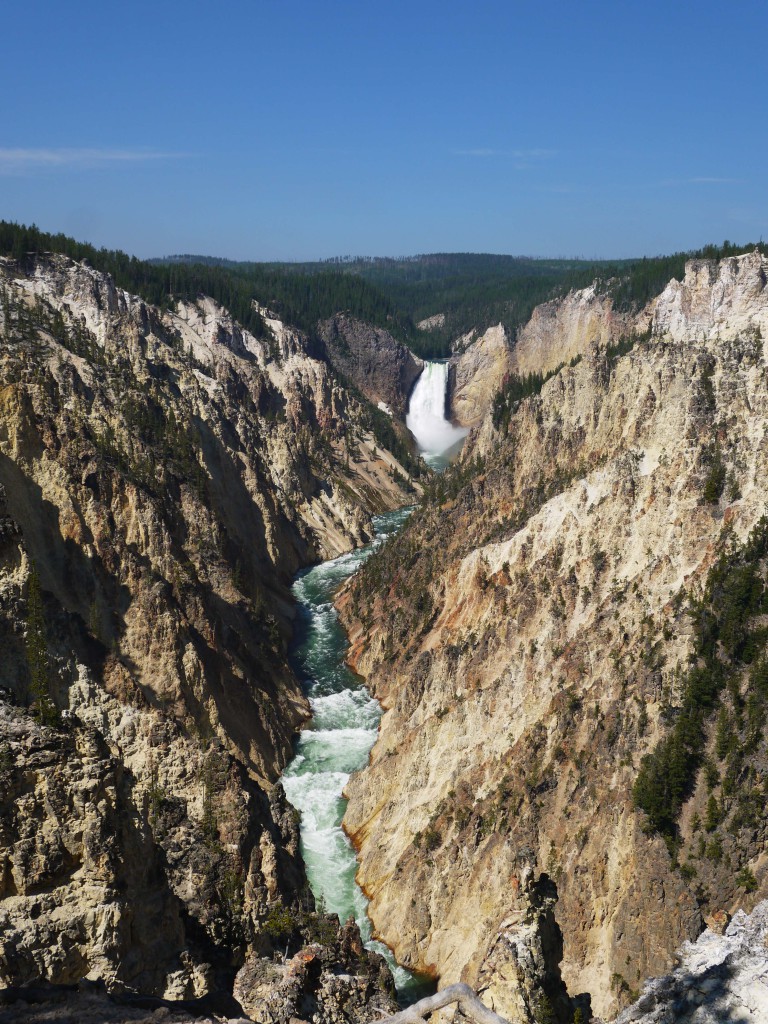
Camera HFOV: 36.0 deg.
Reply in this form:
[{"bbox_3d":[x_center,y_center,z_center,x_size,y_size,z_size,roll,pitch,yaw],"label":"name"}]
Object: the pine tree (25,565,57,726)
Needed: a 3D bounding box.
[{"bbox_3d":[-31.120,11.840,106.390,2.300,15.090,2.300,0,12,0],"label":"pine tree"}]

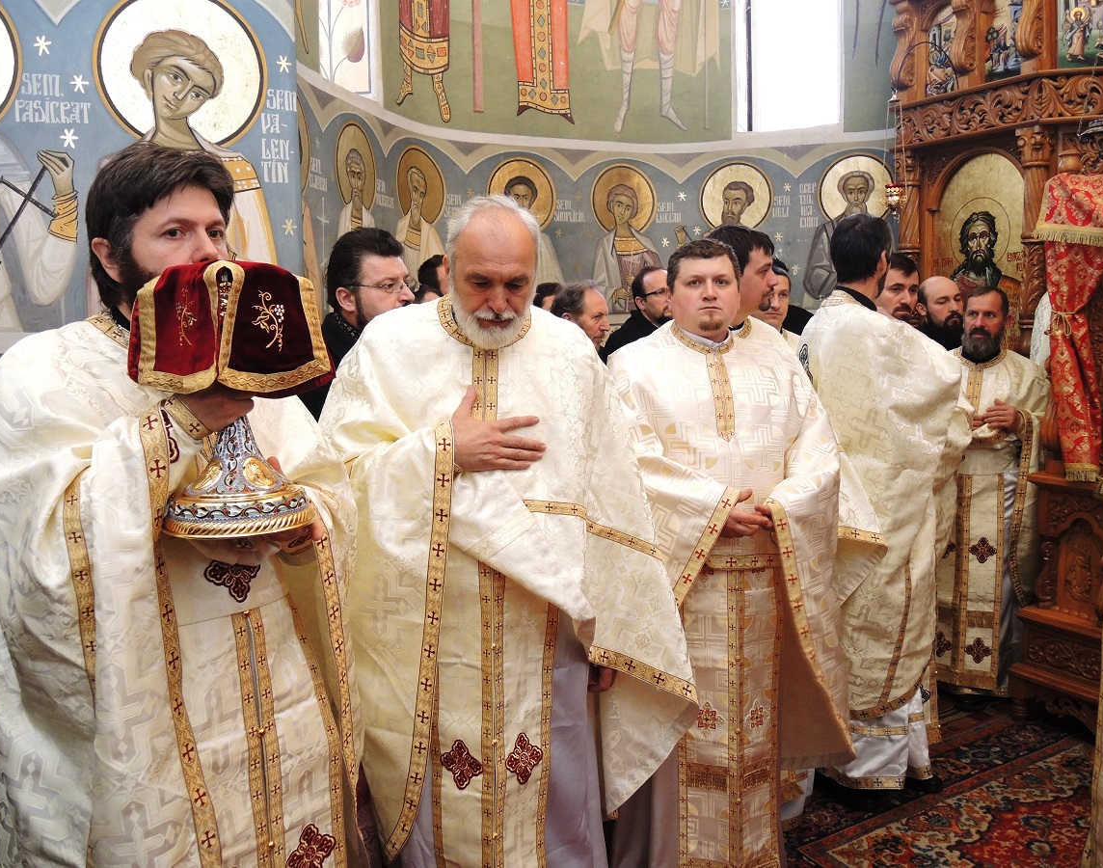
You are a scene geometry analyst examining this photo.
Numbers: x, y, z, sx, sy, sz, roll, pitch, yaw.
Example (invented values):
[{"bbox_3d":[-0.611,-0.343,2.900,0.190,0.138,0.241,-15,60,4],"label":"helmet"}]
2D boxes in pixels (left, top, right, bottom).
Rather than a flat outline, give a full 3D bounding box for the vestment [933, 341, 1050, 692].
[{"bbox_3d":[1.694,0.341,3.650,0.550,1.354,0.420,1,3,38],"label":"vestment"}]

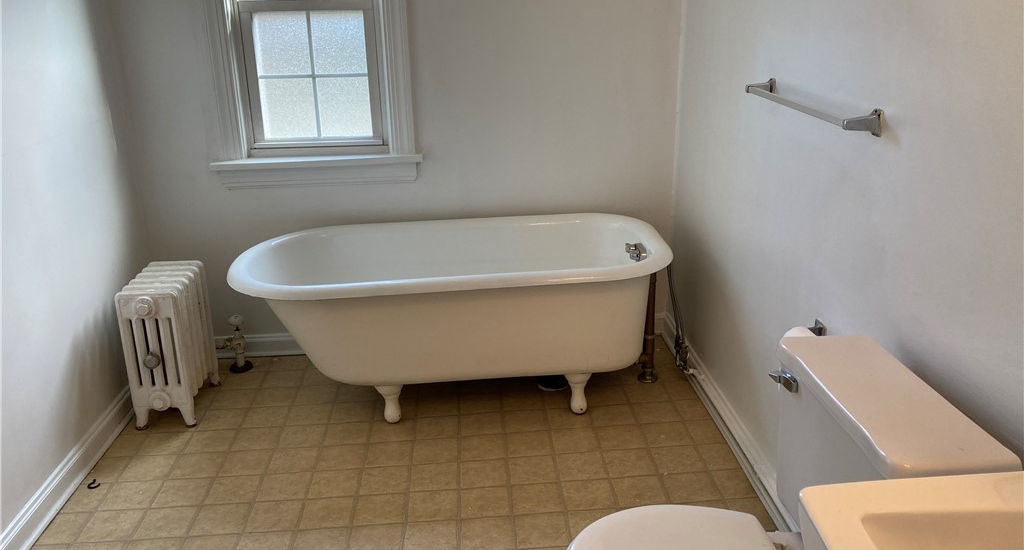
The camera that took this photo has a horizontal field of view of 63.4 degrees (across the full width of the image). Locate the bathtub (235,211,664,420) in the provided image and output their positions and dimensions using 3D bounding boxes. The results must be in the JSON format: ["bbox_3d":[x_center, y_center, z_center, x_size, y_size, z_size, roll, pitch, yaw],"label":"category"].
[{"bbox_3d":[-0.203,0.168,3.006,1.524,0.580,0.762,-3,19,-5],"label":"bathtub"}]

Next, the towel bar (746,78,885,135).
[{"bbox_3d":[0.688,-0.406,1.957,0.076,0.054,0.622,-2,19,-3],"label":"towel bar"}]

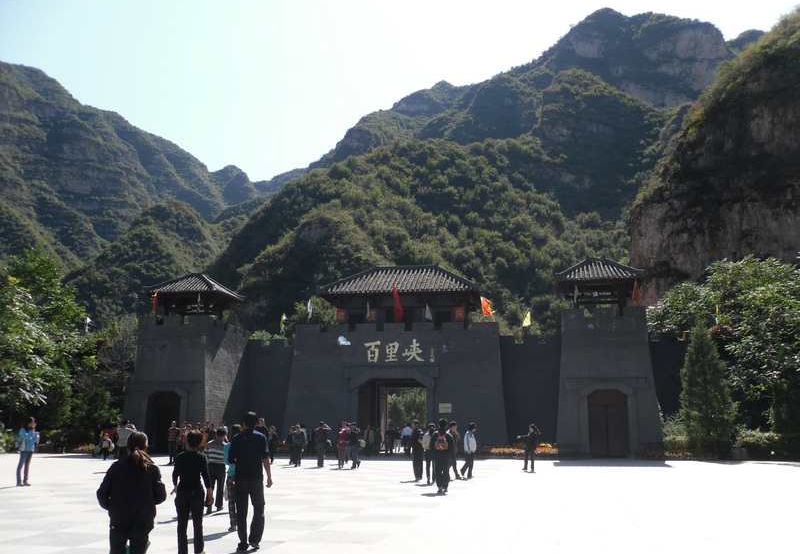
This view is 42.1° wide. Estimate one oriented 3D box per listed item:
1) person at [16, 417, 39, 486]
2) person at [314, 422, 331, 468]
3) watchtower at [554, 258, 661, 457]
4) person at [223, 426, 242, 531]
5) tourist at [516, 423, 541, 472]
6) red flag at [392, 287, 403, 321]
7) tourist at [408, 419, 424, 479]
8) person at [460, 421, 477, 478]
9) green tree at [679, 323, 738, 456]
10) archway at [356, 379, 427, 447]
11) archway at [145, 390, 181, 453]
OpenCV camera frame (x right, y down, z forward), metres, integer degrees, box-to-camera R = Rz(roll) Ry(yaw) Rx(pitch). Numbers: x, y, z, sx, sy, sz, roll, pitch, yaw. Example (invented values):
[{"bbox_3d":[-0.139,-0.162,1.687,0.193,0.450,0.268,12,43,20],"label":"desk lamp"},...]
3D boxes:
[{"bbox_3d":[-9.445,4.413,26.300,0.480,1.730,0.460,-3,-9,21],"label":"person"},{"bbox_3d":[-2.944,6.393,39.747,0.580,1.710,0.420,0,-8,3],"label":"person"},{"bbox_3d":[11.585,4.353,57.480,5.500,10.950,5.800,-2,-8,15],"label":"watchtower"},{"bbox_3d":[-2.499,3.046,15.800,0.430,1.610,0.380,0,-8,0],"label":"person"},{"bbox_3d":[4.657,6.140,37.400,0.850,1.660,0.500,-5,-9,30],"label":"tourist"},{"bbox_3d":[-0.108,1.497,56.000,0.550,1.850,0.400,1,-8,-6],"label":"red flag"},{"bbox_3d":[0.484,5.074,30.500,0.420,1.740,0.500,-7,-11,42],"label":"tourist"},{"bbox_3d":[2.190,5.536,33.224,0.520,1.740,0.460,2,-8,-12],"label":"person"},{"bbox_3d":[15.573,5.780,52.500,3.100,6.900,3.100,1,-8,0],"label":"green tree"},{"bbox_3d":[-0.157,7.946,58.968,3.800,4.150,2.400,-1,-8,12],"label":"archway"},{"bbox_3d":[-13.155,8.272,59.190,2.050,3.450,1.000,-1,-8,12],"label":"archway"}]

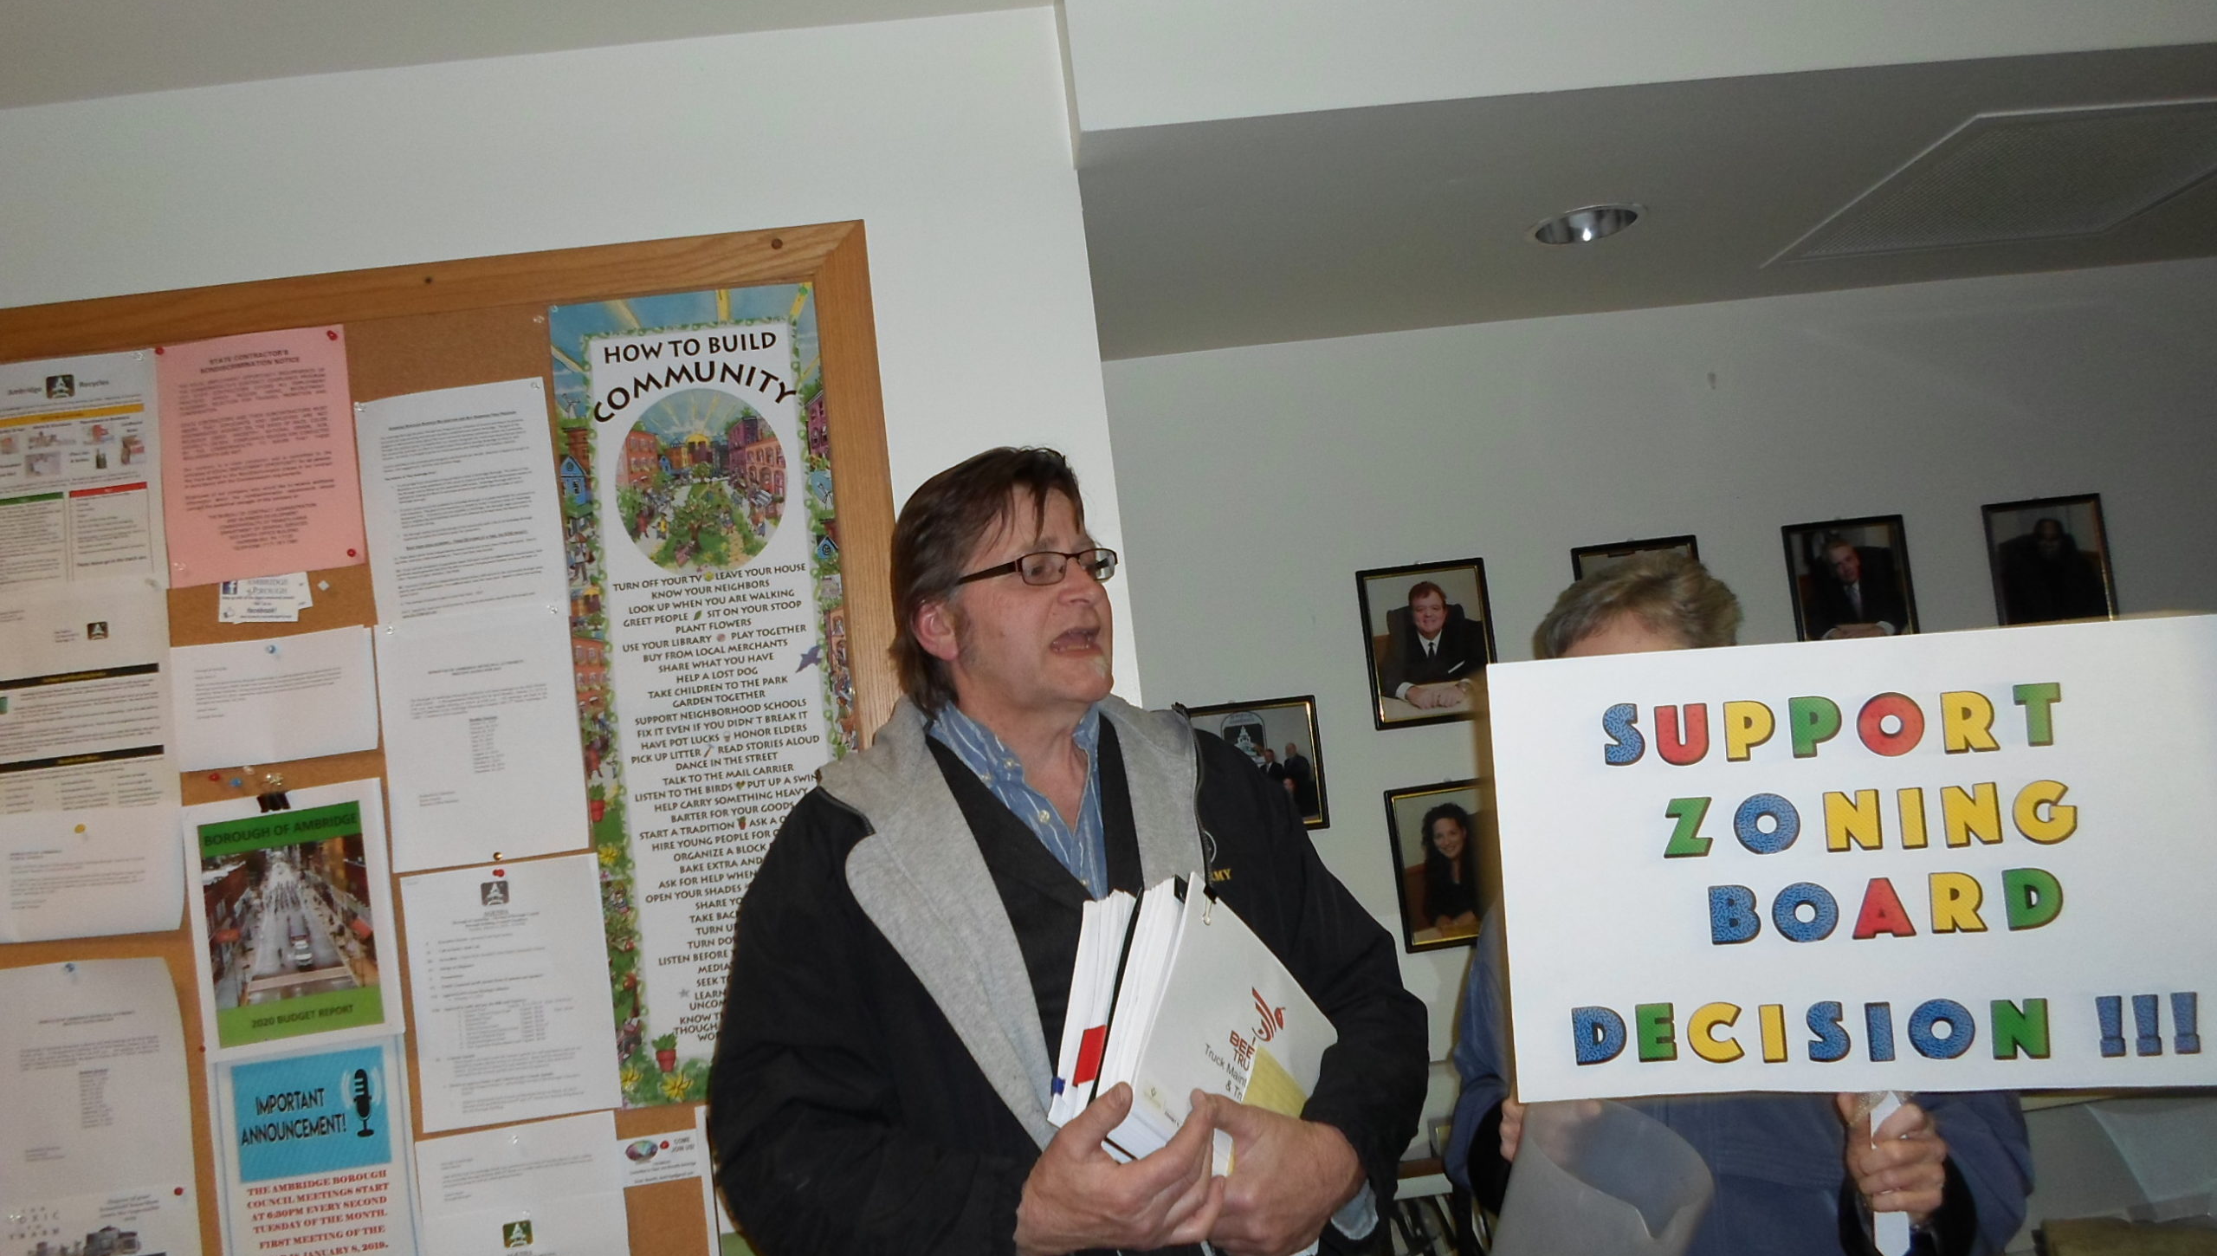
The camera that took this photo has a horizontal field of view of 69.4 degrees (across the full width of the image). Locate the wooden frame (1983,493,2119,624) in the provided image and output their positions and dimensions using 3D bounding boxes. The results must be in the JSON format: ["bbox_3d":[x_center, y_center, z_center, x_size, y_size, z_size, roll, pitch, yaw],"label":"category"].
[{"bbox_3d":[1.707,-0.094,2.878,0.228,0.279,0.020,-6,-5,-4],"label":"wooden frame"}]

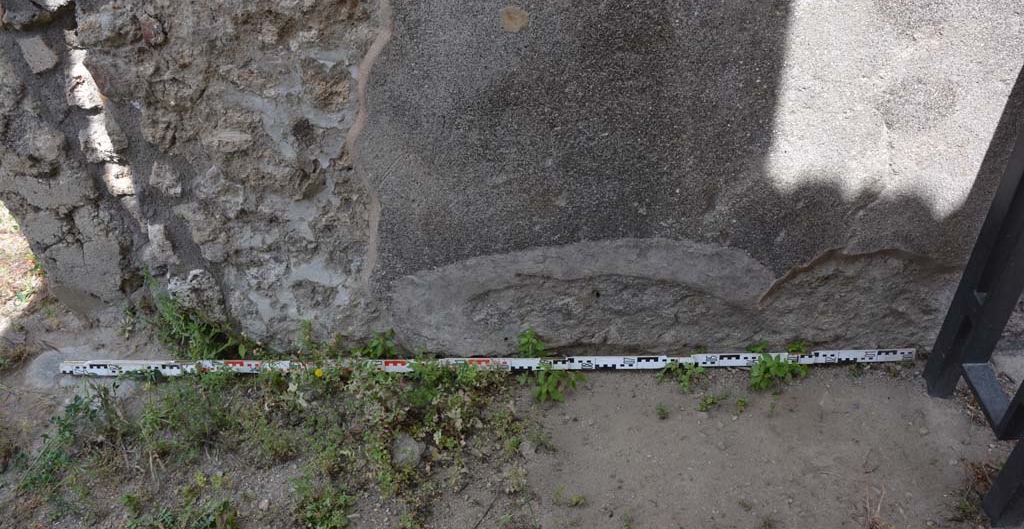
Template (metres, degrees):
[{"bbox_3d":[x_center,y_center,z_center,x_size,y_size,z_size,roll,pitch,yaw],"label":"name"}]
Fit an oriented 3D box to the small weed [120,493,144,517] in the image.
[{"bbox_3d":[-0.751,0.478,1.521,0.041,0.036,0.036,-1,38,0],"label":"small weed"}]

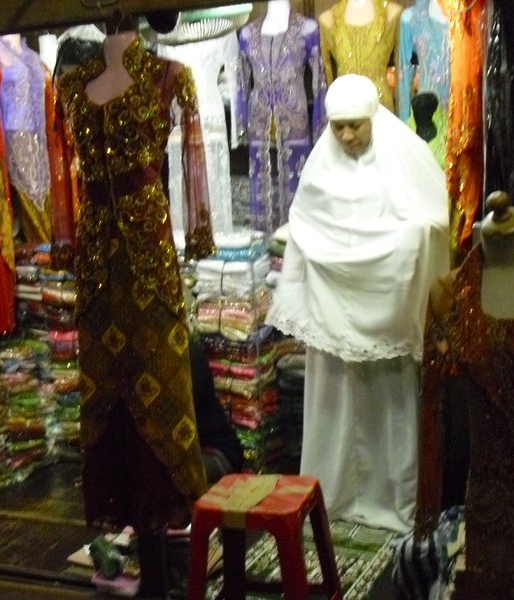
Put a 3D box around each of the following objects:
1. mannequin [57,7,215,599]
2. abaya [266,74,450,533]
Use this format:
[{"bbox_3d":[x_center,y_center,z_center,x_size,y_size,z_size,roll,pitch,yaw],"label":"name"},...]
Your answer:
[{"bbox_3d":[-0.338,-0.045,2.420,0.430,1.340,0.290,1,5,17],"label":"mannequin"},{"bbox_3d":[0.344,0.018,2.950,0.580,1.490,0.420,1,5,18],"label":"abaya"}]

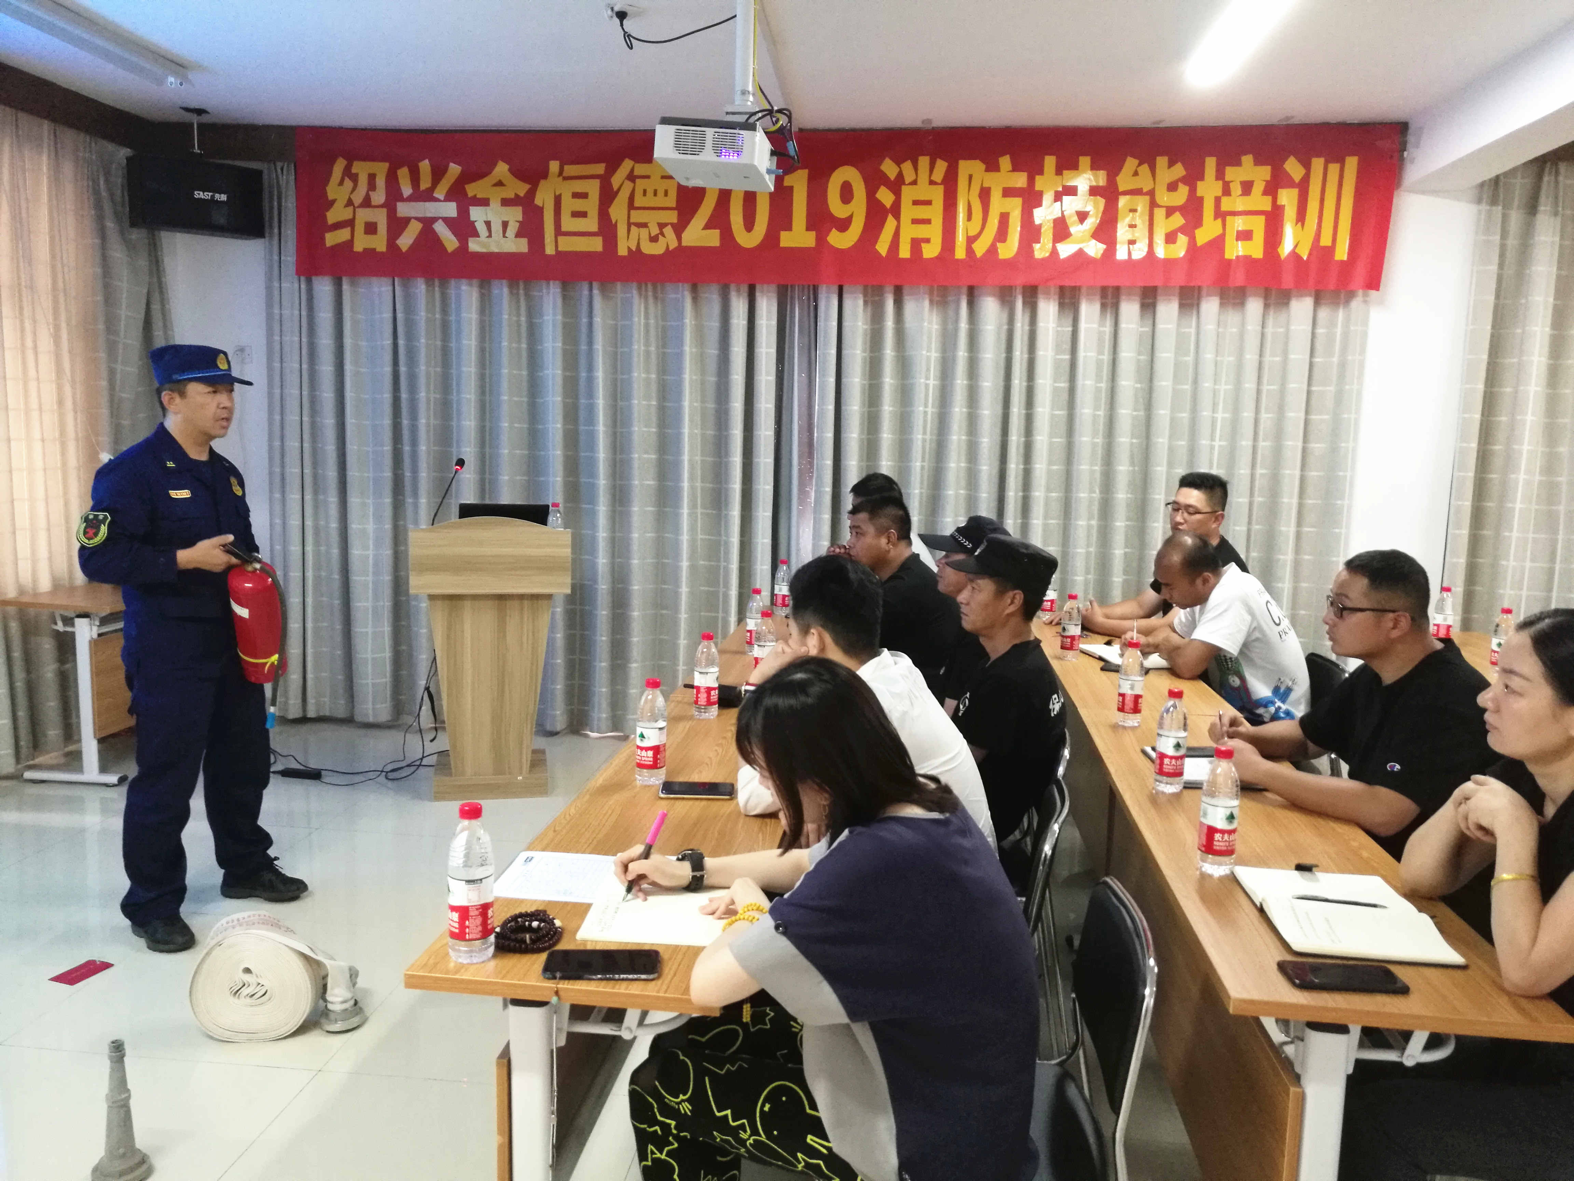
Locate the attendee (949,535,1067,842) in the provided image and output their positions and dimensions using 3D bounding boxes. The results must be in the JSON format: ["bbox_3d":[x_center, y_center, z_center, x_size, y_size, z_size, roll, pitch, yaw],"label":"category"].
[{"bbox_3d":[0.383,0.473,3.350,0.740,1.265,0.520,3,8,10],"label":"attendee"}]

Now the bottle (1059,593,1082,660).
[{"bbox_3d":[0.996,0.128,4.291,0.066,0.230,0.066,1,8,0],"label":"bottle"}]

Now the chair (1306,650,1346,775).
[{"bbox_3d":[1.543,0.606,4.062,0.540,0.820,0.460,2,8,6],"label":"chair"}]

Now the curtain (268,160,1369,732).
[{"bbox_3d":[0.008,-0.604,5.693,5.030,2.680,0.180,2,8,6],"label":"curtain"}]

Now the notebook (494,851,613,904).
[{"bbox_3d":[-0.338,0.487,2.090,0.297,0.006,0.210,2,8,6],"label":"notebook"}]

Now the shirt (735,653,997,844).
[{"bbox_3d":[0.225,0.428,2.793,0.560,0.590,0.520,4,8,18],"label":"shirt"}]

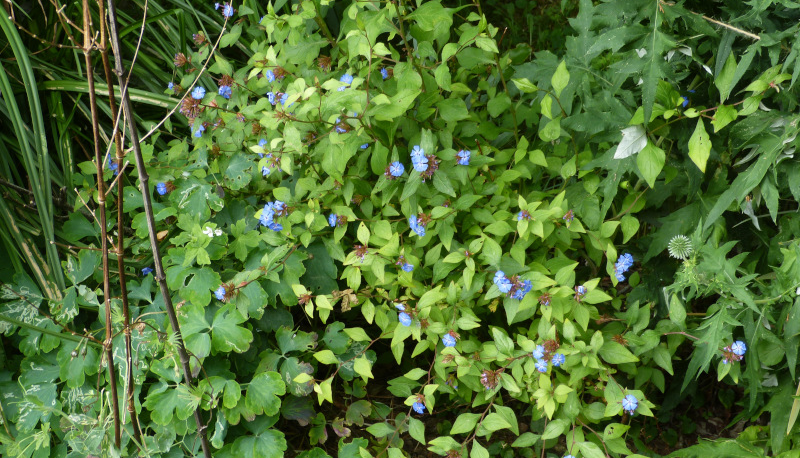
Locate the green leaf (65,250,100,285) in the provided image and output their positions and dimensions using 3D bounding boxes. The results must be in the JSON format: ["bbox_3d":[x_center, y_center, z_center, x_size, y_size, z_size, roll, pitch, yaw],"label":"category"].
[{"bbox_3d":[-0.442,0.054,2.350,0.049,0.042,0.028,0,25,0],"label":"green leaf"}]

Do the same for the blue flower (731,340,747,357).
[{"bbox_3d":[0.468,0.165,2.330,0.021,0.021,0.015,-4,25,-9],"label":"blue flower"}]

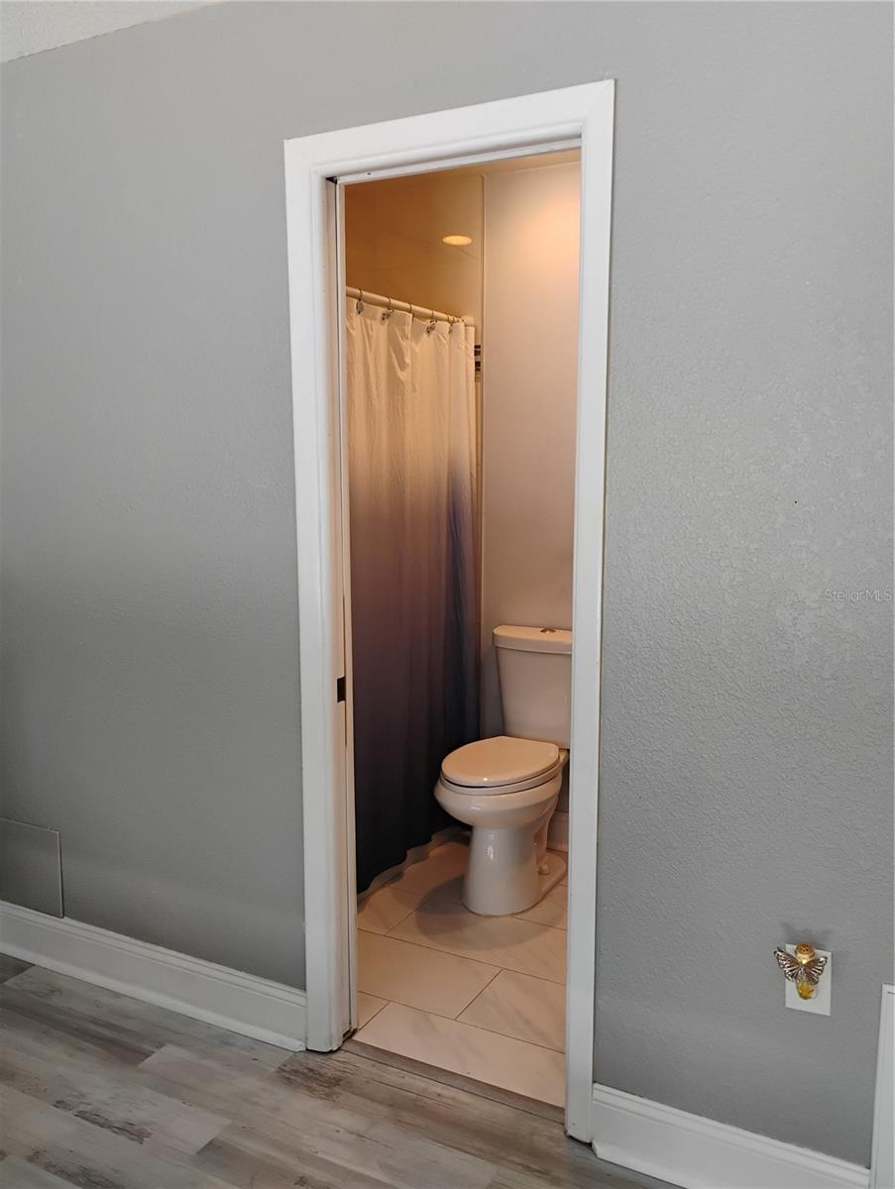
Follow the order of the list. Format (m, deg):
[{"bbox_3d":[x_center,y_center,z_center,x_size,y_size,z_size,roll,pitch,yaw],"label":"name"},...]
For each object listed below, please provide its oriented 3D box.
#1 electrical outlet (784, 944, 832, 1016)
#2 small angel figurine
[{"bbox_3d":[0.674,0.720,1.798,0.080,0.126,0.010,4,10,27],"label":"electrical outlet"},{"bbox_3d":[0.647,0.687,1.765,0.089,0.092,0.060,4,10,27],"label":"small angel figurine"}]

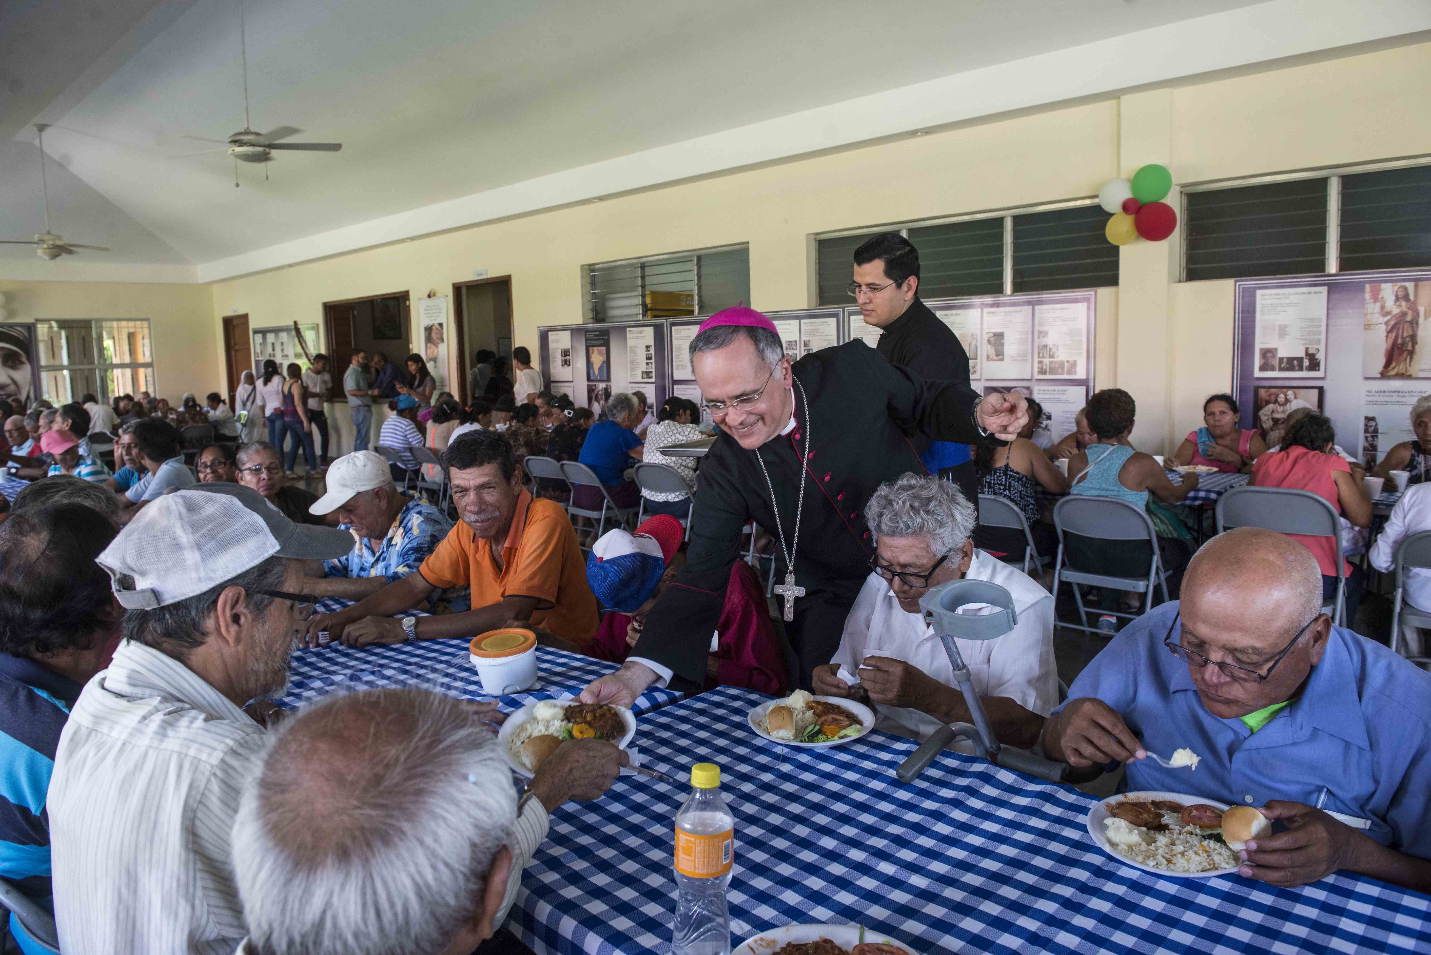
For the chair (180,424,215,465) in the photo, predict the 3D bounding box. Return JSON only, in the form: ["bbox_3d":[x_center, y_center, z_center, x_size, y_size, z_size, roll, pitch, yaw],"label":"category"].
[{"bbox_3d":[-7.303,-0.357,13.340,0.465,0.760,0.480,-8,9,-42],"label":"chair"}]

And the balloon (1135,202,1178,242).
[{"bbox_3d":[2.836,-1.645,6.142,0.270,0.255,0.270,5,10,42],"label":"balloon"}]

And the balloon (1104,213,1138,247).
[{"bbox_3d":[2.555,-1.557,6.000,0.220,0.230,0.220,5,9,42],"label":"balloon"}]

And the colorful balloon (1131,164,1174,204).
[{"bbox_3d":[2.719,-1.827,5.950,0.250,0.260,0.250,5,9,42],"label":"colorful balloon"}]

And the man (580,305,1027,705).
[{"bbox_3d":[0.218,0.415,1.900,0.820,1.500,0.750,0,7,12],"label":"man"}]

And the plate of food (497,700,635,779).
[{"bbox_3d":[-0.245,0.426,1.590,0.230,0.045,0.230,0,19,0],"label":"plate of food"}]

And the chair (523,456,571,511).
[{"bbox_3d":[-1.151,0.195,7.175,0.457,0.760,0.492,5,10,43],"label":"chair"}]

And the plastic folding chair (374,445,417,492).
[{"bbox_3d":[-2.863,0.050,8.760,0.457,0.760,0.492,4,9,39],"label":"plastic folding chair"}]

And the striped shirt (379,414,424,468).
[{"bbox_3d":[-2.793,-0.324,8.500,0.410,0.500,0.300,3,8,36],"label":"striped shirt"}]

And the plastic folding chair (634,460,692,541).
[{"bbox_3d":[-0.262,0.271,6.348,0.457,0.760,0.492,4,9,38],"label":"plastic folding chair"}]

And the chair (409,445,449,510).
[{"bbox_3d":[-2.436,0.070,8.492,0.492,0.760,0.457,-9,10,-44],"label":"chair"}]

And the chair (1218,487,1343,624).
[{"bbox_3d":[2.587,0.434,4.314,0.475,0.770,0.480,4,9,39],"label":"chair"}]

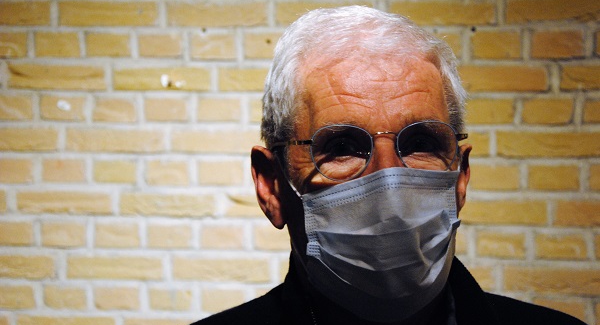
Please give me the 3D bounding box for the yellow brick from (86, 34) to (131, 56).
[{"bbox_3d":[-0.400,-0.261,2.879,0.099,0.054,0.150,1,6,10],"label":"yellow brick"}]

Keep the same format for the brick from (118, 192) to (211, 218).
[{"bbox_3d":[-0.279,0.088,2.870,0.213,0.054,0.103,1,6,10],"label":"brick"}]

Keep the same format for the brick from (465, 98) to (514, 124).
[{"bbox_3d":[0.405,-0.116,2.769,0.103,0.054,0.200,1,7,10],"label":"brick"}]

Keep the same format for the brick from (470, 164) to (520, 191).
[{"bbox_3d":[0.420,0.020,2.782,0.103,0.054,0.200,1,7,10],"label":"brick"}]

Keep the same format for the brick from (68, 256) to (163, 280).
[{"bbox_3d":[-0.397,0.226,2.908,0.215,0.054,0.103,1,8,9],"label":"brick"}]

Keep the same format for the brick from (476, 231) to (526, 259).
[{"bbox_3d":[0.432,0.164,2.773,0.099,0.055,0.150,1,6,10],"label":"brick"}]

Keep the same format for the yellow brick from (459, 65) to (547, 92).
[{"bbox_3d":[0.409,-0.178,2.724,0.215,0.055,0.103,1,8,9],"label":"yellow brick"}]

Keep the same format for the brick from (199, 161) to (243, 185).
[{"bbox_3d":[-0.151,0.010,2.880,0.103,0.054,0.200,1,7,10],"label":"brick"}]

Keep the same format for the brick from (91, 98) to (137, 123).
[{"bbox_3d":[-0.382,-0.126,2.917,0.100,0.053,0.215,1,8,9],"label":"brick"}]

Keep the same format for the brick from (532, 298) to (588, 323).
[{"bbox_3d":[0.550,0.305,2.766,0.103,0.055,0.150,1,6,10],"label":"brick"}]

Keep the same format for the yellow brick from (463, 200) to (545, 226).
[{"bbox_3d":[0.409,0.099,2.745,0.217,0.054,0.105,1,7,10],"label":"yellow brick"}]

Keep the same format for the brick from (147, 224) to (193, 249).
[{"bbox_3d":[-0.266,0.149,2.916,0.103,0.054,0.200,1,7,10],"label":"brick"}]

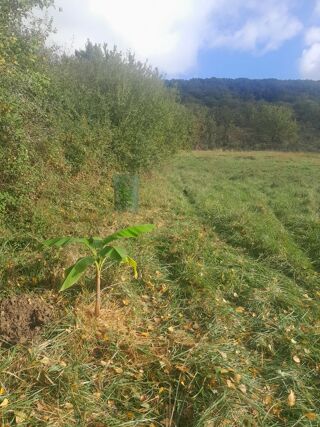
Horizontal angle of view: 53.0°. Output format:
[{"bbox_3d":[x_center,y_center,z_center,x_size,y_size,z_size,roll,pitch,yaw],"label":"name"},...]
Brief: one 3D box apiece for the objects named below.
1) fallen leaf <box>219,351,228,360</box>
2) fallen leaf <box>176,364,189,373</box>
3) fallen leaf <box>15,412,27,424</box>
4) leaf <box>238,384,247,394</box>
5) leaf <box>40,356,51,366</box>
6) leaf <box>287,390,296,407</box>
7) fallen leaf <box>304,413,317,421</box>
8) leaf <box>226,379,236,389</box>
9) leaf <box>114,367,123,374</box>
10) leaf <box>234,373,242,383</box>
[{"bbox_3d":[0.436,0.970,2.203,0.035,0.012,0.066,-13,24,-25],"label":"fallen leaf"},{"bbox_3d":[0.146,0.999,2.065,0.080,0.015,0.050,6,13,26],"label":"fallen leaf"},{"bbox_3d":[-0.731,1.076,1.694,0.060,0.015,0.060,18,27,21],"label":"fallen leaf"},{"bbox_3d":[0.491,1.034,1.895,0.038,0.012,0.051,-16,45,-2],"label":"leaf"},{"bbox_3d":[-0.767,0.983,2.141,0.060,0.012,0.050,0,21,-10],"label":"leaf"},{"bbox_3d":[0.747,1.050,1.819,0.043,0.081,0.012,0,-29,22],"label":"leaf"},{"bbox_3d":[0.799,1.075,1.702,0.053,0.012,0.054,4,12,17],"label":"fallen leaf"},{"bbox_3d":[0.425,1.027,1.931,0.038,0.012,0.059,-26,40,-24],"label":"leaf"},{"bbox_3d":[-0.264,1.002,2.048,0.053,0.012,0.044,9,23,18],"label":"leaf"},{"bbox_3d":[0.484,1.016,1.984,0.031,0.012,0.046,4,47,16],"label":"leaf"}]

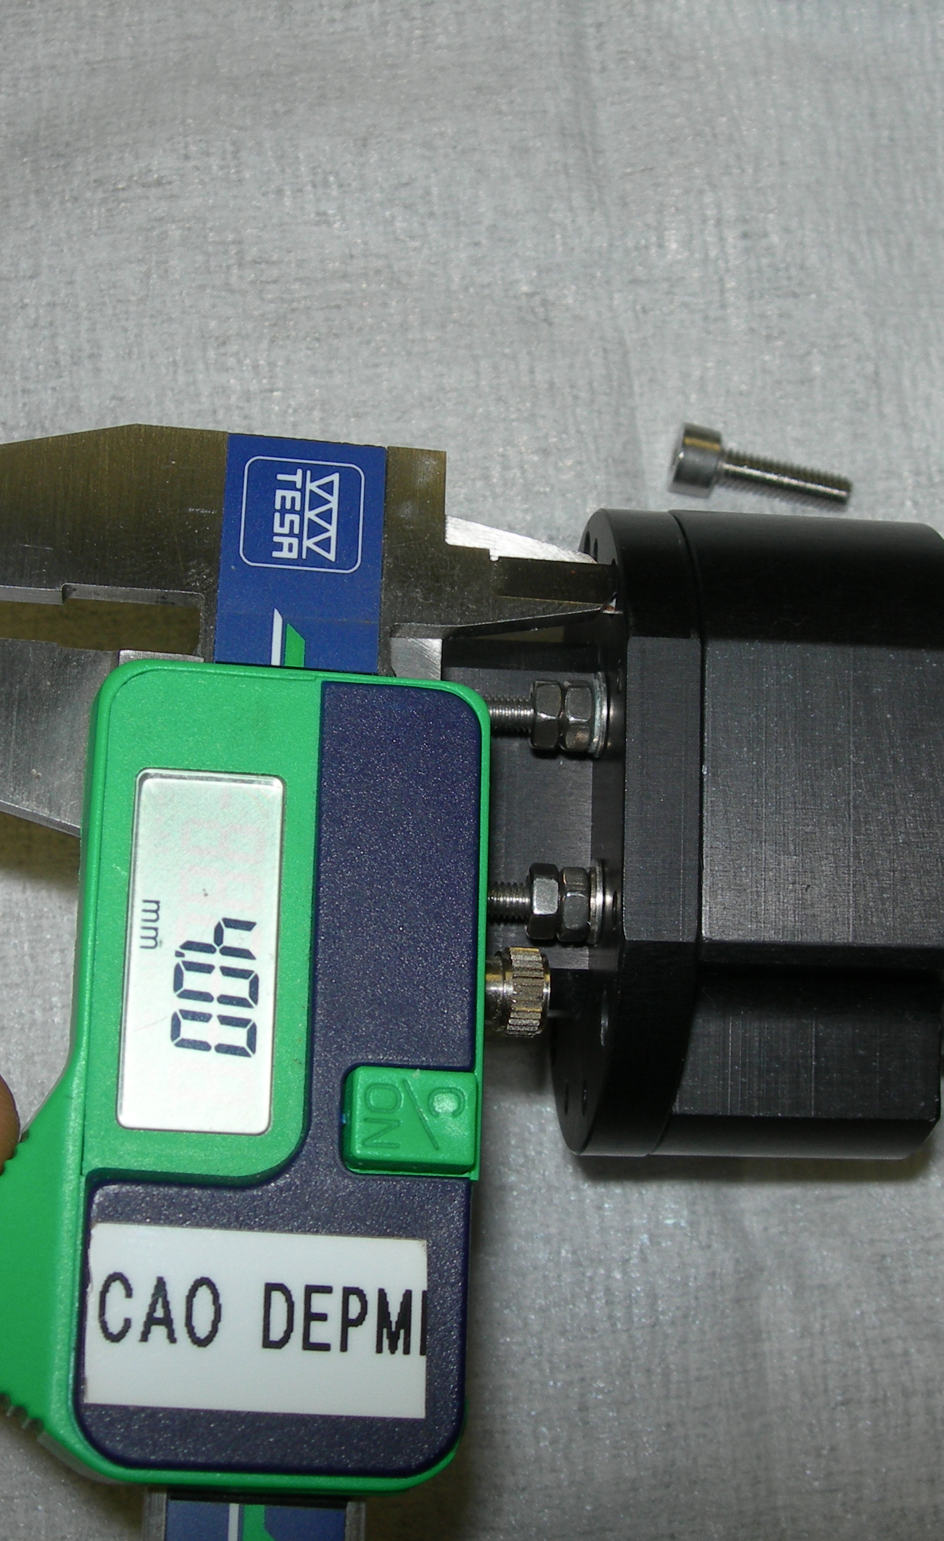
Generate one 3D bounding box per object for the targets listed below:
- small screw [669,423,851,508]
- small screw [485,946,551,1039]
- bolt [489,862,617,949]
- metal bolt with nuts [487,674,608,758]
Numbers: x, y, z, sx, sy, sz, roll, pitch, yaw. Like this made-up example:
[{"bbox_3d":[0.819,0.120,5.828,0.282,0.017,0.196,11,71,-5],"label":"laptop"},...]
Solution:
[{"bbox_3d":[0.029,-0.029,0.223,0.018,0.007,0.007,12,80,-6],"label":"small screw"},{"bbox_3d":[0.003,0.018,0.180,0.007,0.007,0.007,2,79,-4],"label":"small screw"},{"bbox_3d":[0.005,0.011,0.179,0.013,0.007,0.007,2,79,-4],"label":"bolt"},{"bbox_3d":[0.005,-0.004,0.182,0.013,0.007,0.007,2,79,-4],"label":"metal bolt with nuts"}]

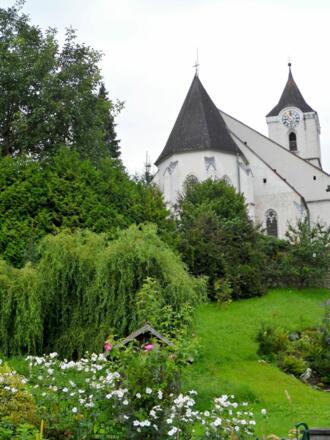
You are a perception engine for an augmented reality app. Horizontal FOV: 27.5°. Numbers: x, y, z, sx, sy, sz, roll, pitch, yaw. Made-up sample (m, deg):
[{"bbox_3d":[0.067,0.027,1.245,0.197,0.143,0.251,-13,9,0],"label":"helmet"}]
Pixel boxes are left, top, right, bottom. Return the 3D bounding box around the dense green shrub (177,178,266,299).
[{"bbox_3d":[2.013,0.677,24.000,3.100,4.100,2.900,-2,-10,5],"label":"dense green shrub"}]

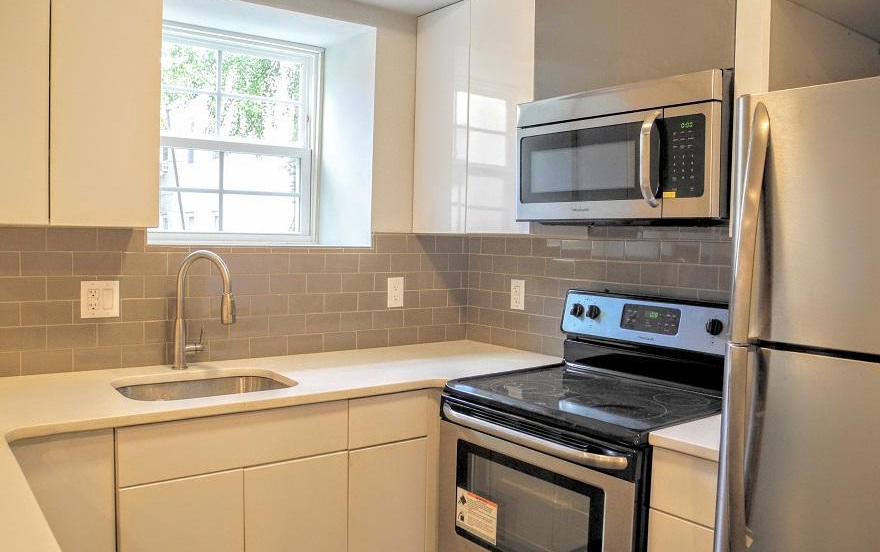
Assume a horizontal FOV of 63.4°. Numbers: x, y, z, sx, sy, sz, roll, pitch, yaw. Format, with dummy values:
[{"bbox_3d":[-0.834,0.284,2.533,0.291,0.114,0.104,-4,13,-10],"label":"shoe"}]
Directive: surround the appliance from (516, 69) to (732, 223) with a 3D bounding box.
[{"bbox_3d":[0.646,-0.370,2.238,0.410,0.408,0.763,-1,3,-39],"label":"appliance"}]

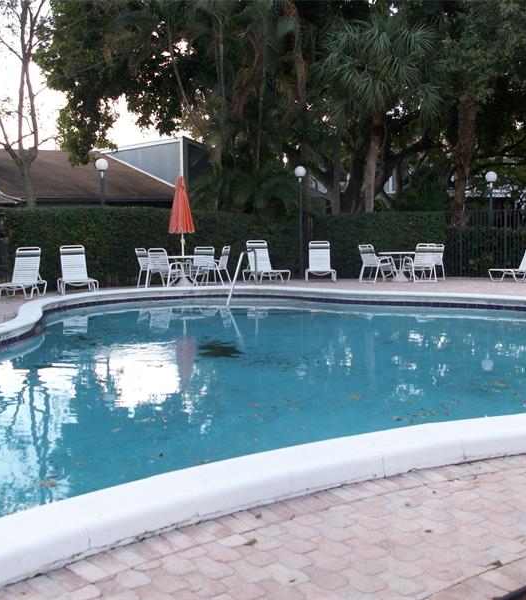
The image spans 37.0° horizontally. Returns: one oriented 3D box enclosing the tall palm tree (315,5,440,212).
[{"bbox_3d":[3.340,-4.656,23.138,3.450,7.650,3.400,-1,6,0],"label":"tall palm tree"}]

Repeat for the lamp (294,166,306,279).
[{"bbox_3d":[1.001,-2.040,20.802,0.310,2.950,0.310,-1,6,0],"label":"lamp"}]

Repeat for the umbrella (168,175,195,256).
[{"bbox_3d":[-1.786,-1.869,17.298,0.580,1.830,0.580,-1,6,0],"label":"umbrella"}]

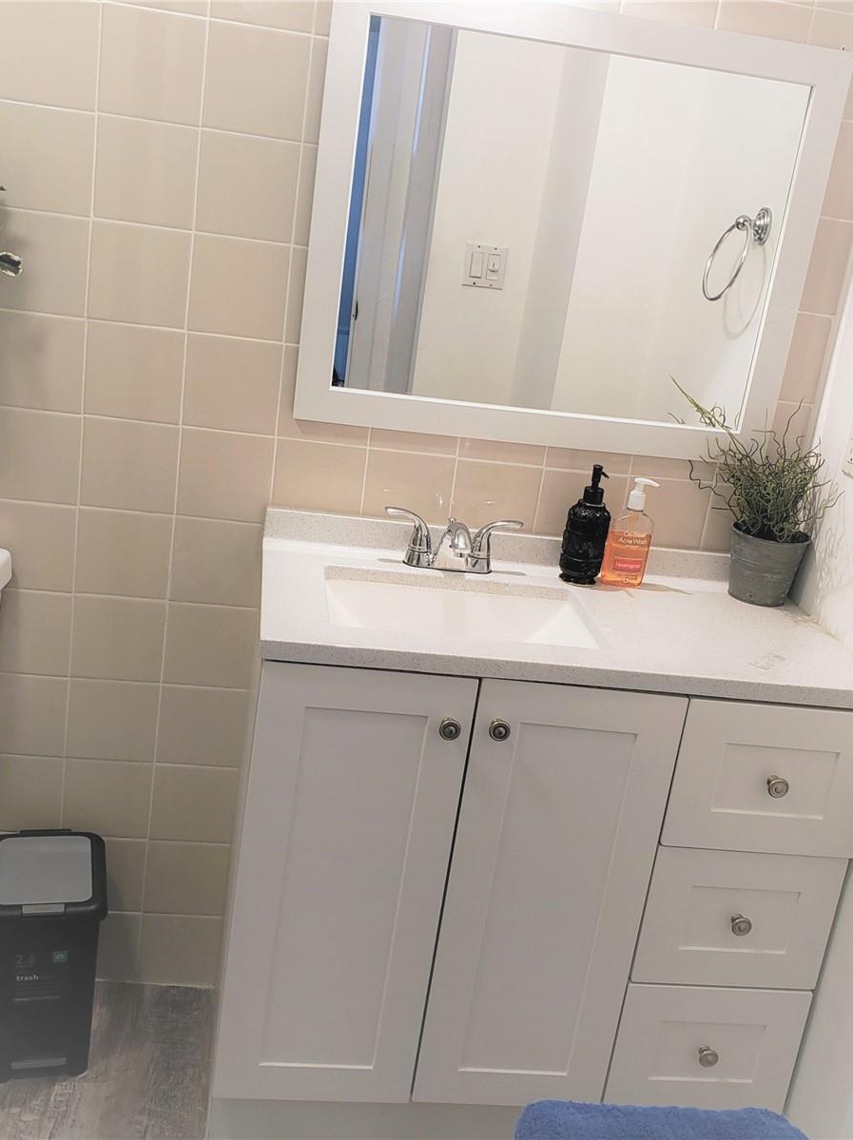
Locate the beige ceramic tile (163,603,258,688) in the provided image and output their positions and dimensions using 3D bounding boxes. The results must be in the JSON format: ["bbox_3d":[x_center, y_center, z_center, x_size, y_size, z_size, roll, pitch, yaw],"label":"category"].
[{"bbox_3d":[-0.378,0.136,1.985,0.150,0.150,0.010,5,17,-9],"label":"beige ceramic tile"}]

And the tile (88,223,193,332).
[{"bbox_3d":[-0.446,-0.457,1.782,0.150,0.150,0.010,5,17,-9],"label":"tile"}]

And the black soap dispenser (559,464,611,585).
[{"bbox_3d":[0.272,-0.078,1.911,0.070,0.196,0.070,-5,22,-37],"label":"black soap dispenser"}]

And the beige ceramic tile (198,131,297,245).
[{"bbox_3d":[-0.274,-0.586,1.753,0.151,0.150,0.009,5,17,-9],"label":"beige ceramic tile"}]

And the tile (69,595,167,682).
[{"bbox_3d":[-0.533,0.122,1.976,0.152,0.152,0.010,5,17,-10],"label":"tile"}]

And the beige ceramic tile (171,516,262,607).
[{"bbox_3d":[-0.357,-0.009,1.940,0.150,0.150,0.010,5,17,-9],"label":"beige ceramic tile"}]

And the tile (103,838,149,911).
[{"bbox_3d":[-0.595,0.560,2.109,0.152,0.152,0.010,5,17,-10],"label":"tile"}]

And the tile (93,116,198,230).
[{"bbox_3d":[-0.428,-0.606,1.747,0.151,0.151,0.009,5,17,-9],"label":"tile"}]

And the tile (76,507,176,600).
[{"bbox_3d":[-0.512,-0.024,1.932,0.152,0.152,0.010,5,17,-10],"label":"tile"}]

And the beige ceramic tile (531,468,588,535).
[{"bbox_3d":[0.268,-0.099,2.011,0.152,0.152,0.010,5,17,-9],"label":"beige ceramic tile"}]

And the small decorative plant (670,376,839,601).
[{"bbox_3d":[0.520,-0.123,1.899,0.305,0.360,0.215,5,17,-9],"label":"small decorative plant"}]

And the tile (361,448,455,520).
[{"bbox_3d":[-0.036,-0.127,1.963,0.152,0.152,0.010,5,17,-9],"label":"tile"}]

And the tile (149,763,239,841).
[{"bbox_3d":[-0.424,0.429,2.096,0.152,0.152,0.010,5,17,-9],"label":"tile"}]

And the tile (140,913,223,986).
[{"bbox_3d":[-0.465,0.720,2.179,0.152,0.152,0.010,5,17,-10],"label":"tile"}]

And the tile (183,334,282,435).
[{"bbox_3d":[-0.316,-0.298,1.850,0.150,0.150,0.010,5,17,-9],"label":"tile"}]

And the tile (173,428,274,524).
[{"bbox_3d":[-0.340,-0.156,1.915,0.152,0.152,0.010,5,17,-9],"label":"tile"}]

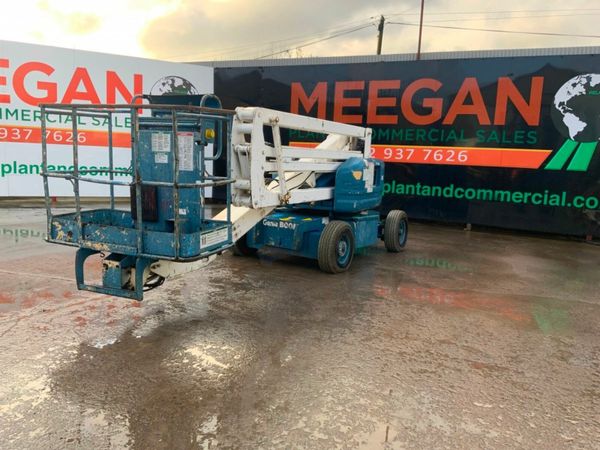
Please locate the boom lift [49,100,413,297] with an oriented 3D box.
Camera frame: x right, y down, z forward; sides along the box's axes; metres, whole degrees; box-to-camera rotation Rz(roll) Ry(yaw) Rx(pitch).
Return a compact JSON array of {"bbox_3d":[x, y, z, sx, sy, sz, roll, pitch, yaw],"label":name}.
[{"bbox_3d":[-0.299,-0.437,6.527,1.840,2.070,5.500,7,9,30],"label":"boom lift"}]

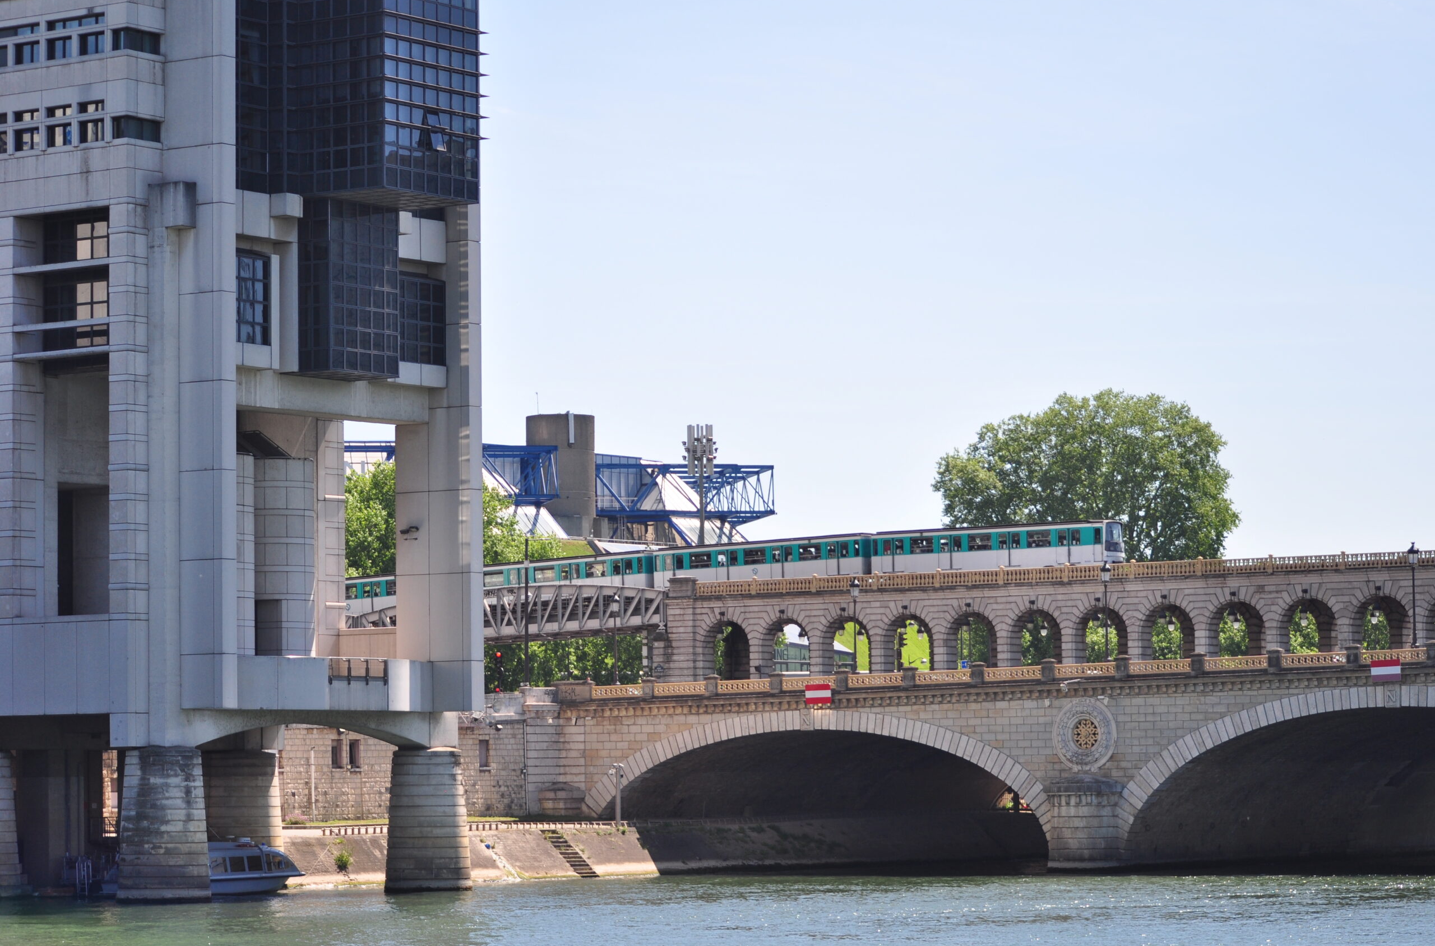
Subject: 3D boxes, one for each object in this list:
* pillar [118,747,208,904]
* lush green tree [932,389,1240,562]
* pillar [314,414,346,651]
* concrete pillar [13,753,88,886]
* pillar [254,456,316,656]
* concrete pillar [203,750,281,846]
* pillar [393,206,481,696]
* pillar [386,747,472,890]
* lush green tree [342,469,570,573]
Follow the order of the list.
[{"bbox_3d":[-22.170,14.113,167.500,3.650,6.156,3.650,-1,-4,0],"label":"pillar"},{"bbox_3d":[23.964,4.679,272.002,20.000,20.305,19.000,-3,-5,35],"label":"lush green tree"},{"bbox_3d":[-17.782,3.371,184.844,1.900,11.283,1.900,-3,-5,35],"label":"pillar"},{"bbox_3d":[-29.111,15.125,182.484,1.960,6.096,2.260,-3,-5,35],"label":"concrete pillar"},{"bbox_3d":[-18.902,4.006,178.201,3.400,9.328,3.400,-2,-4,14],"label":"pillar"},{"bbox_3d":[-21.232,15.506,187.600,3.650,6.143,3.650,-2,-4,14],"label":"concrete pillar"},{"bbox_3d":[-12.029,-0.583,181.072,4.200,21.843,0.950,-3,-5,35],"label":"pillar"},{"bbox_3d":[-12.490,15.075,181.068,3.650,6.147,3.650,-1,-4,0],"label":"pillar"},{"bbox_3d":[-16.927,7.470,275.001,14.500,15.792,13.000,-3,-5,35],"label":"lush green tree"}]

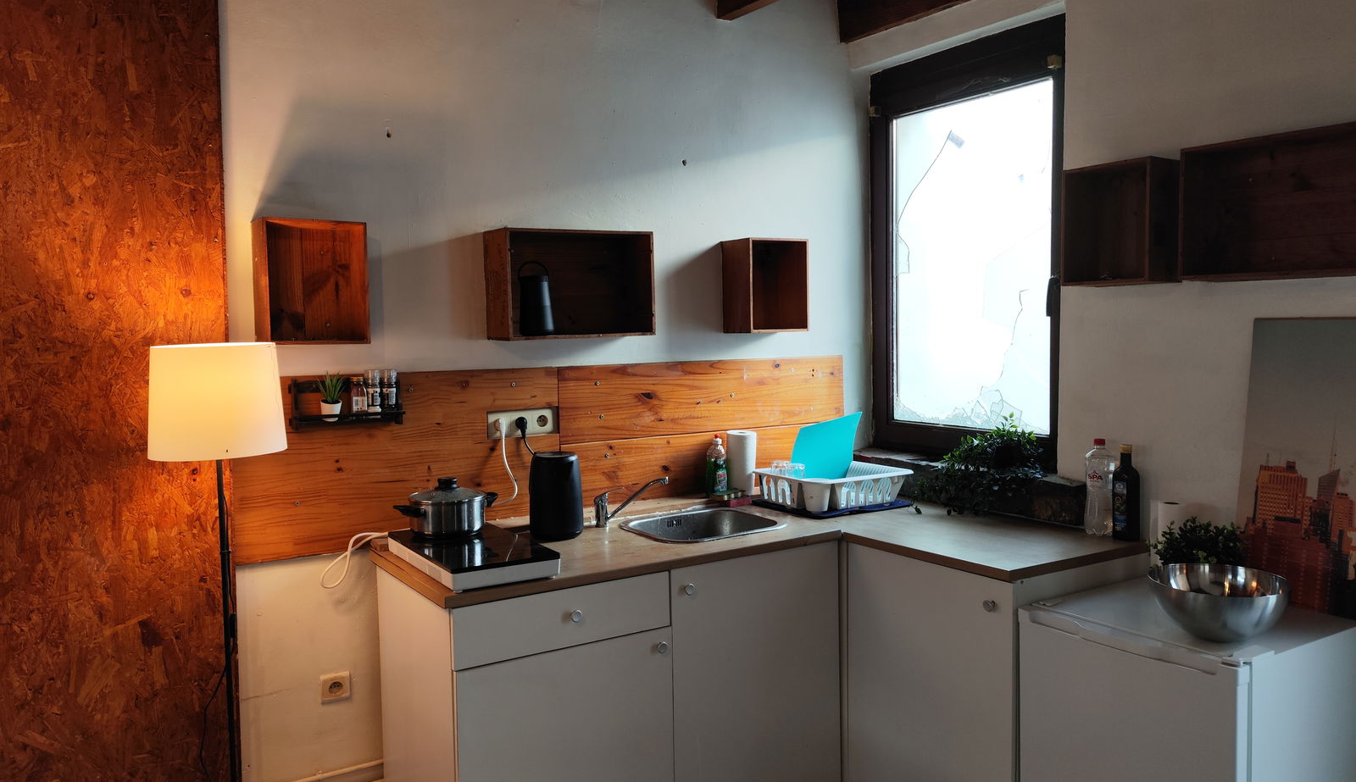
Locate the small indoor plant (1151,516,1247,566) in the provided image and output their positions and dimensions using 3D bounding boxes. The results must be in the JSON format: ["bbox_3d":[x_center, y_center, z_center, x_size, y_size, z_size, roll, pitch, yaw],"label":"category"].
[{"bbox_3d":[1.311,0.426,2.368,0.210,0.205,0.210,-3,4,-33],"label":"small indoor plant"}]

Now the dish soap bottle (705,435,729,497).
[{"bbox_3d":[0.142,0.268,3.401,0.088,0.223,0.055,-3,4,-33],"label":"dish soap bottle"}]

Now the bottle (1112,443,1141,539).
[{"bbox_3d":[1.275,0.285,2.677,0.057,0.268,0.057,-2,3,-23],"label":"bottle"}]

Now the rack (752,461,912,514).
[{"bbox_3d":[0.551,0.338,3.296,0.450,0.110,0.335,-3,4,-34],"label":"rack"}]

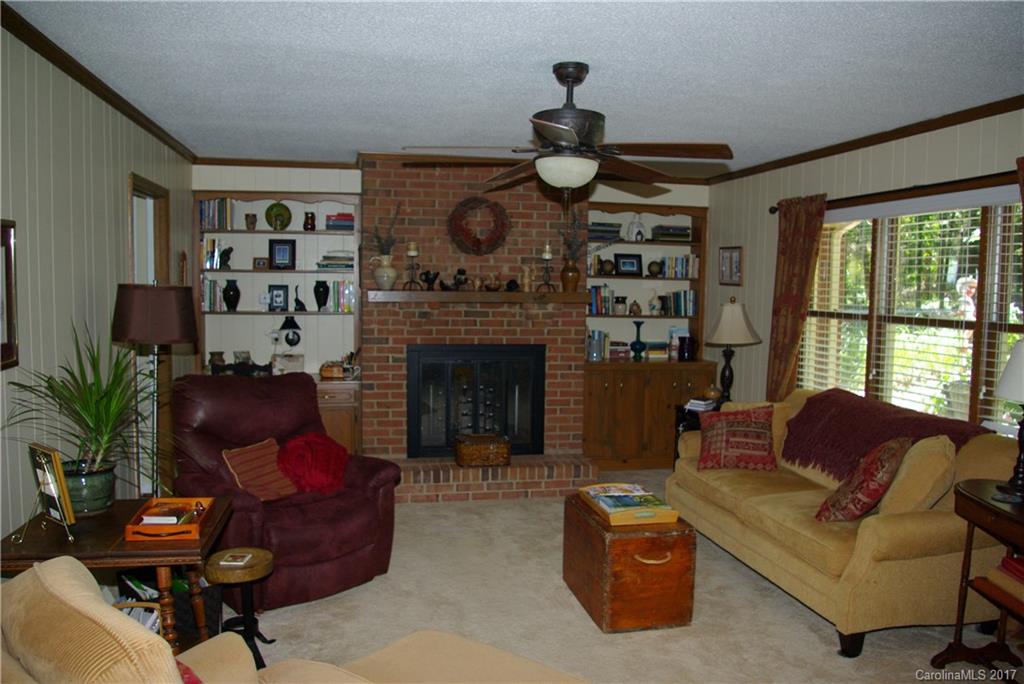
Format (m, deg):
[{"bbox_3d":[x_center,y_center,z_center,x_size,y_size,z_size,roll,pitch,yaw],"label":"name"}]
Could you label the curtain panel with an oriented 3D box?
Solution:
[{"bbox_3d":[1.903,0.087,5.226,0.130,2.100,0.590,0,5,-12],"label":"curtain panel"}]

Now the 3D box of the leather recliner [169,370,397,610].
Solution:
[{"bbox_3d":[-1.227,0.701,4.096,0.940,1.010,0.950,-3,6,-41],"label":"leather recliner"}]

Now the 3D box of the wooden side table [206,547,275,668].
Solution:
[{"bbox_3d":[-1.068,1.073,3.053,0.300,0.440,0.300,0,5,-12],"label":"wooden side table"}]

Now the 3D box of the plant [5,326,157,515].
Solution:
[{"bbox_3d":[-1.494,0.274,2.749,0.530,0.680,0.560,0,5,-12],"label":"plant"}]

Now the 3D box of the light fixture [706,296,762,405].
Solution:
[{"bbox_3d":[1.584,0.065,5.587,0.445,0.790,0.445,0,5,-12],"label":"light fixture"}]

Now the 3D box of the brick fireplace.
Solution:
[{"bbox_3d":[-0.265,-0.128,5.728,1.700,2.430,0.800,0,5,-12],"label":"brick fireplace"}]

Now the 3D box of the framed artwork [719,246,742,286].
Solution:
[{"bbox_3d":[1.757,-0.610,6.218,0.025,0.310,0.370,0,5,-12],"label":"framed artwork"}]

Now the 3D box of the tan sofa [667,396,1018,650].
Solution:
[{"bbox_3d":[1.650,0.785,4.215,0.910,0.950,1.970,-1,5,-14],"label":"tan sofa"}]

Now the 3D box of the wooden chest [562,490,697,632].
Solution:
[{"bbox_3d":[0.550,1.039,3.734,0.420,0.447,0.625,0,5,-11],"label":"wooden chest"}]

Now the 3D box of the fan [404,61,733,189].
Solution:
[{"bbox_3d":[0.230,-0.883,3.144,1.330,0.495,1.300,0,5,-12],"label":"fan"}]

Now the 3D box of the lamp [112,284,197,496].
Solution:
[{"bbox_3d":[-1.562,0.514,3.402,0.360,1.550,0.360,0,5,-12],"label":"lamp"}]

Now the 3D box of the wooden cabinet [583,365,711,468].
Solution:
[{"bbox_3d":[1.070,0.603,6.502,1.170,0.890,0.420,0,5,-12],"label":"wooden cabinet"}]

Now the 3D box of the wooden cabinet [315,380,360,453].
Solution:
[{"bbox_3d":[-1.433,0.677,6.094,0.460,0.780,0.480,0,5,-12],"label":"wooden cabinet"}]

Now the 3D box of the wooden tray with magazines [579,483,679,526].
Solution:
[{"bbox_3d":[0.556,0.769,3.684,0.335,0.075,0.450,0,5,-11],"label":"wooden tray with magazines"}]

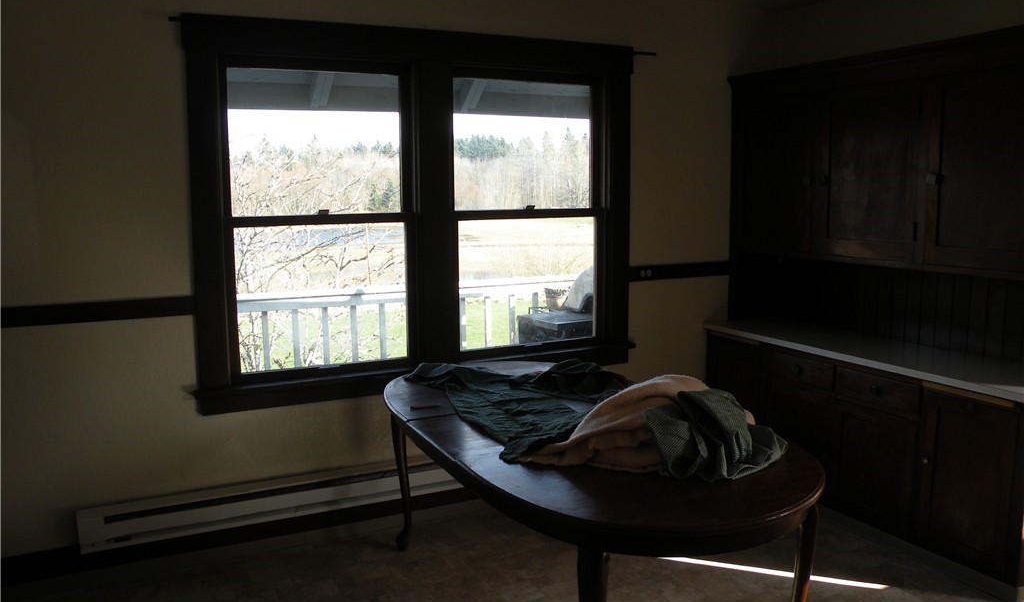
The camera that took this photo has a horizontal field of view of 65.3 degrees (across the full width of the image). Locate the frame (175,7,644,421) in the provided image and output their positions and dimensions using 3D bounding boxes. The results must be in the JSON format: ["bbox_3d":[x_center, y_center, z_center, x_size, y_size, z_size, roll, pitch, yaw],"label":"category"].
[{"bbox_3d":[-0.350,-0.412,3.814,2.203,1.670,0.120,-4,9,-25],"label":"frame"}]

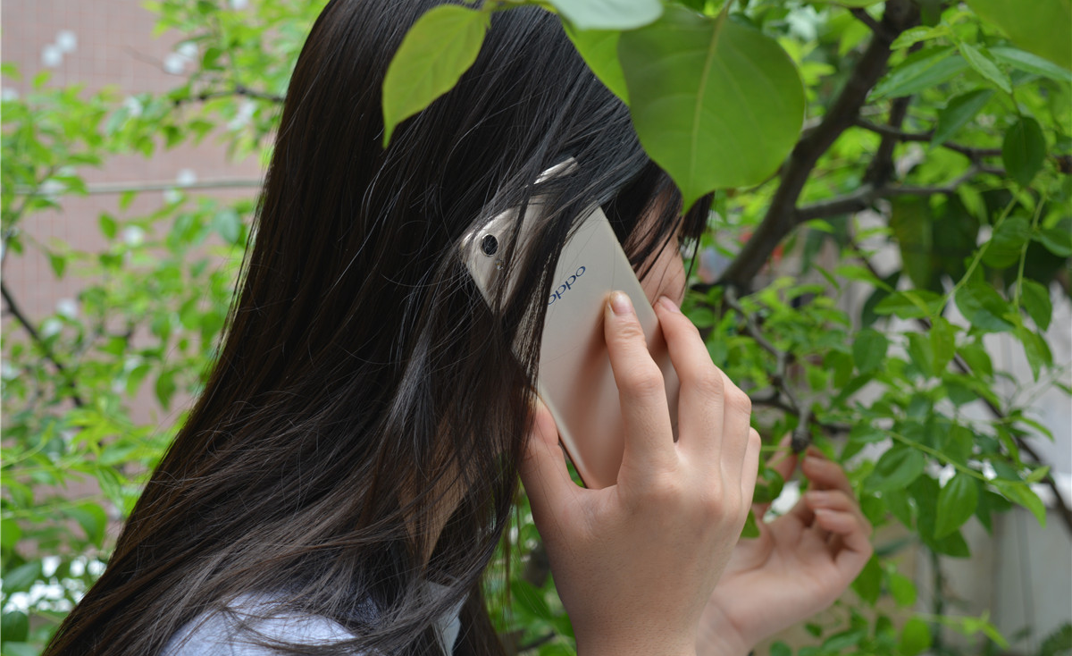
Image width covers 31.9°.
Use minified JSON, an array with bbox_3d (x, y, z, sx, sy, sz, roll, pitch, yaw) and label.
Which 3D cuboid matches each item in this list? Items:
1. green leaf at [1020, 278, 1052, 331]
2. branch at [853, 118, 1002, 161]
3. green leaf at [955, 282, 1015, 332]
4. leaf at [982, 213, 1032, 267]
[{"bbox_3d":[0.252,-0.012,0.945,0.013,0.028,0.010,-25,0,0],"label":"green leaf"},{"bbox_3d":[0.273,-0.131,1.300,0.104,0.014,0.030,12,0,0],"label":"branch"},{"bbox_3d":[0.226,-0.011,0.945,0.037,0.018,0.012,37,-16,0],"label":"green leaf"},{"bbox_3d":[0.237,-0.044,0.945,0.019,0.031,0.010,28,0,7],"label":"leaf"}]

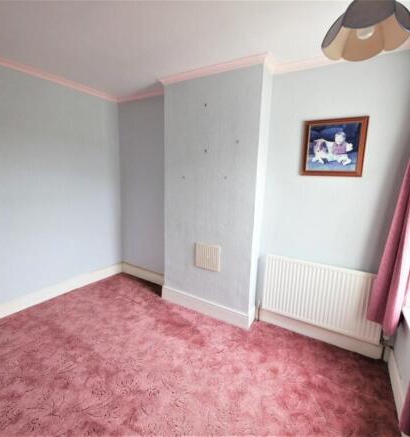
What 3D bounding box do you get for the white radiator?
[{"bbox_3d":[1.049,0.691,2.184,0.996,0.579,0.095,8,11,31],"label":"white radiator"}]

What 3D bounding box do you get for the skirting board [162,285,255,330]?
[{"bbox_3d":[-0.042,0.994,2.681,1.160,0.158,0.020,8,11,31],"label":"skirting board"}]

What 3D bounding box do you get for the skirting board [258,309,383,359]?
[{"bbox_3d":[1.052,1.091,2.291,1.123,0.147,0.020,8,11,31],"label":"skirting board"}]

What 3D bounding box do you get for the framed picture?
[{"bbox_3d":[1.087,-0.601,2.016,0.476,0.470,0.026,8,11,31],"label":"framed picture"}]

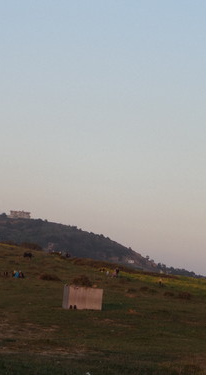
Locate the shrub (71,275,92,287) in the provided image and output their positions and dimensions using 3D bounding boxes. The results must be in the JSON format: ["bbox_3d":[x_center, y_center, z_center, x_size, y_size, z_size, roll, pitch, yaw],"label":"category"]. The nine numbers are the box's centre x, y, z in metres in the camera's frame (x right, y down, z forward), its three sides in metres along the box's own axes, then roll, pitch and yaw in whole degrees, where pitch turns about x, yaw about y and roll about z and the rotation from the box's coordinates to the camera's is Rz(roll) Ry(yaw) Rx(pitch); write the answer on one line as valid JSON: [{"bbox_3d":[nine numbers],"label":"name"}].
[{"bbox_3d":[-1.894,8.239,112.000,1.750,1.100,1.650,5,-4,0],"label":"shrub"}]

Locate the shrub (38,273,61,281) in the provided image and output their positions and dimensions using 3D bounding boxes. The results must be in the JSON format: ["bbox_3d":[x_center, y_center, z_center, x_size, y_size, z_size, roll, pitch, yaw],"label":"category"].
[{"bbox_3d":[-5.556,9.242,132.000,2.400,0.750,2.000,5,-4,0],"label":"shrub"}]

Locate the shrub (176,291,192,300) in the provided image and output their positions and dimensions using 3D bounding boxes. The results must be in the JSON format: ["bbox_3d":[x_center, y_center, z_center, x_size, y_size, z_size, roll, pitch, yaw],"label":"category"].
[{"bbox_3d":[7.283,9.771,115.000,1.400,0.850,1.350,5,-4,0],"label":"shrub"}]

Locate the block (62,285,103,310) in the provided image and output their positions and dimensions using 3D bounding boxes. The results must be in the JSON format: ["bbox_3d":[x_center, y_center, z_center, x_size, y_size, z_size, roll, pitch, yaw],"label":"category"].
[{"bbox_3d":[-0.958,5.240,60.000,1.650,1.030,0.900,7,-4,-21],"label":"block"}]

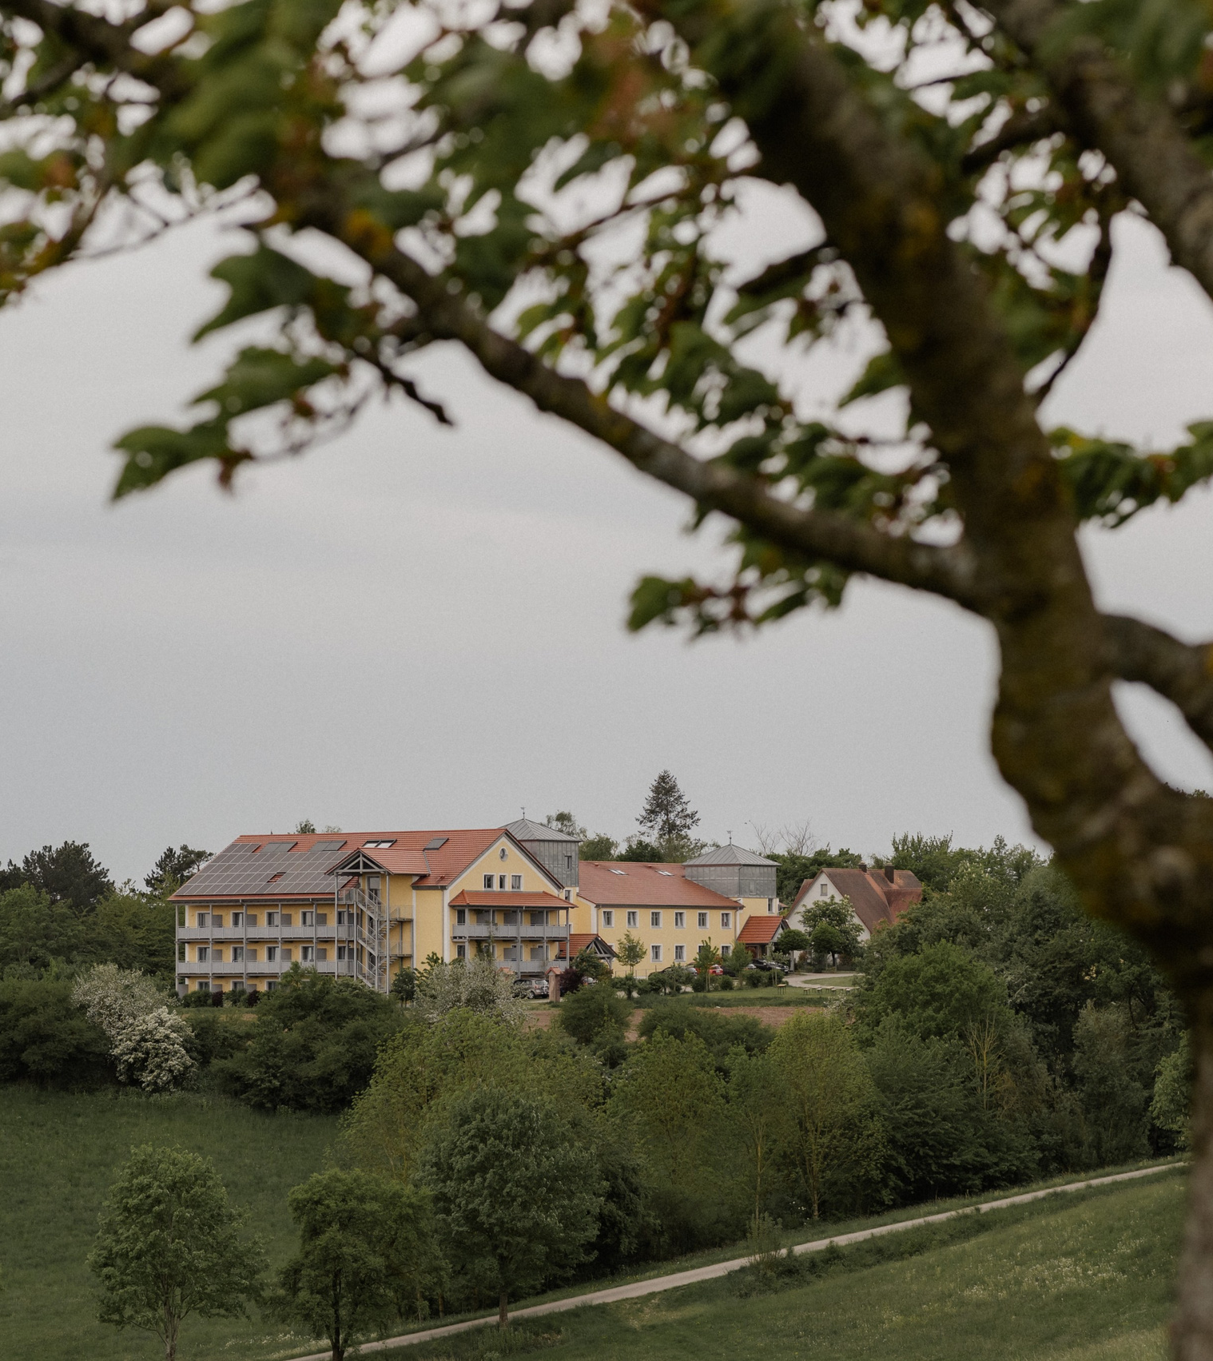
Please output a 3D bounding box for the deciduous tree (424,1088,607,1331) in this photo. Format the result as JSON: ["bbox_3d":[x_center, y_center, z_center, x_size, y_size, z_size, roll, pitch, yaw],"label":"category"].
[{"bbox_3d":[-3.530,19.500,179.140,6.850,8.670,6.600,0,-4,-1],"label":"deciduous tree"}]

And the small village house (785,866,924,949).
[{"bbox_3d":[23.810,21.720,441.160,10.200,8.980,14.000,-3,-4,36],"label":"small village house"}]

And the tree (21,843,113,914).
[{"bbox_3d":[-49.720,20.960,444.550,8.690,12.350,8.000,0,-4,-6],"label":"tree"}]

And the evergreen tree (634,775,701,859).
[{"bbox_3d":[5.650,17.900,454.760,6.330,18.500,6.200,0,-4,1],"label":"evergreen tree"}]

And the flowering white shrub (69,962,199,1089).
[{"bbox_3d":[-27.840,20.460,284.280,7.170,7.510,6.500,0,-4,-6],"label":"flowering white shrub"}]

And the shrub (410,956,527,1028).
[{"bbox_3d":[-9.440,21.630,329.290,8.090,5.660,7.000,0,-4,-2],"label":"shrub"}]

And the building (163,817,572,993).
[{"bbox_3d":[-19.160,19.460,395.560,29.800,14.300,17.800,-3,-4,36],"label":"building"}]

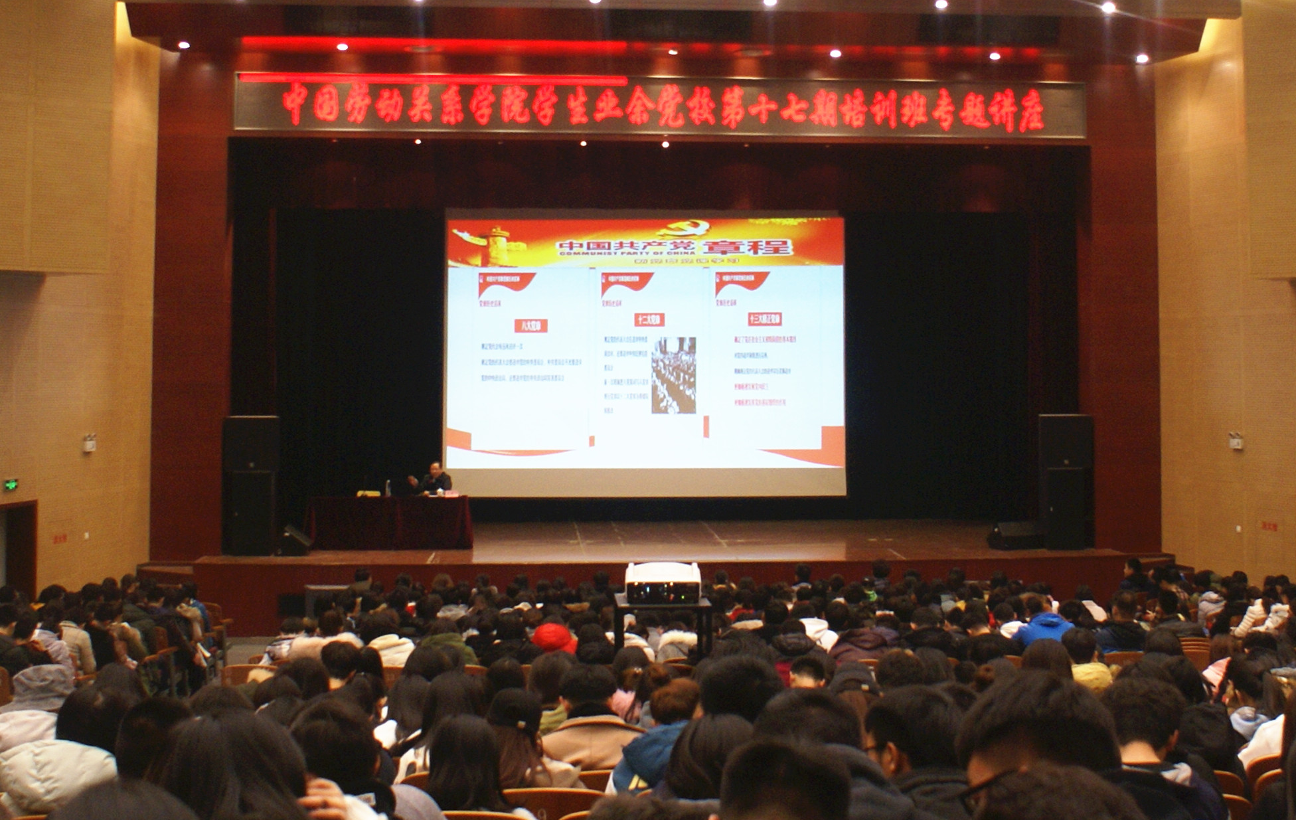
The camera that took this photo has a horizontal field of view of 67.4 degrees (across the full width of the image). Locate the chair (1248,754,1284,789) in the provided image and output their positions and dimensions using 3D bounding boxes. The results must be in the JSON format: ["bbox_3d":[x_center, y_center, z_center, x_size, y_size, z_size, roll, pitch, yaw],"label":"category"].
[{"bbox_3d":[2.920,1.990,4.520,0.500,0.920,0.580,0,-2,-2],"label":"chair"}]

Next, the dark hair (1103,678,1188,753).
[{"bbox_3d":[1.071,0.659,2.100,0.190,0.175,0.210,0,-2,-7],"label":"dark hair"}]

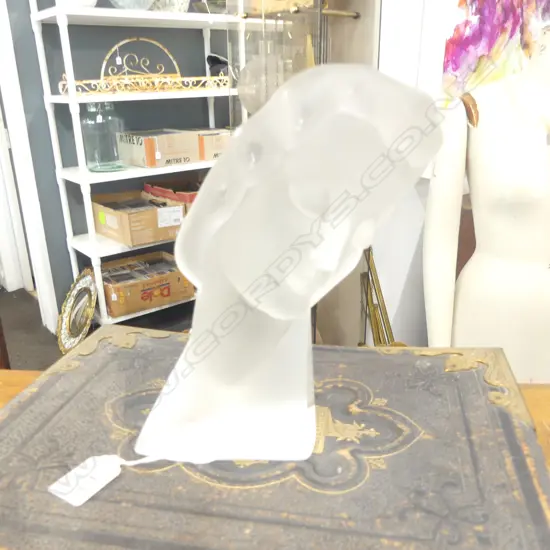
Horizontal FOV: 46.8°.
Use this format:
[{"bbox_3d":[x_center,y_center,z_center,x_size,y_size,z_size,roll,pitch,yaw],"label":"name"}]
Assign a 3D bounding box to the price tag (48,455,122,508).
[{"bbox_3d":[-0.107,0.116,0.369,0.024,0.003,0.041,14,28,30],"label":"price tag"}]

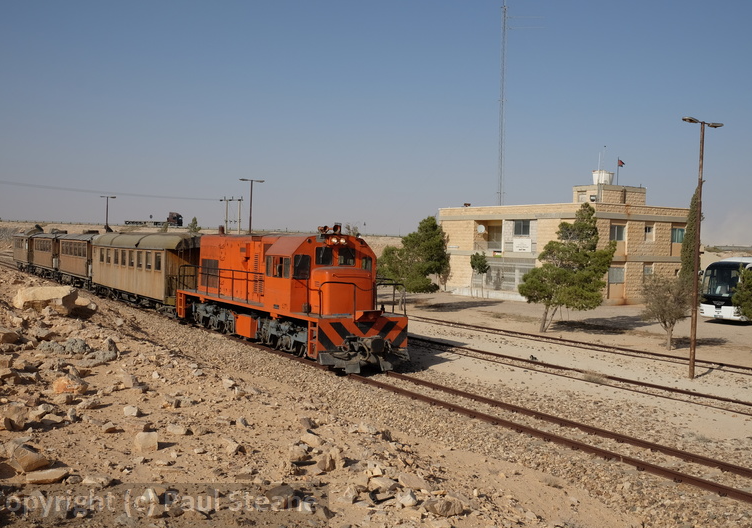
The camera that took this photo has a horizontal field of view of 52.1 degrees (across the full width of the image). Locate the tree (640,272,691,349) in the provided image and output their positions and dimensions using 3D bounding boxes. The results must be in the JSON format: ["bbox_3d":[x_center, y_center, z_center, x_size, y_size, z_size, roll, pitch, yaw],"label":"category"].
[{"bbox_3d":[10.434,1.745,27.700,1.835,2.734,1.743,2,1,0],"label":"tree"}]

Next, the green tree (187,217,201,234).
[{"bbox_3d":[-29.590,-5.845,125.000,2.354,3.734,2.236,2,1,0],"label":"green tree"}]

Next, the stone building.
[{"bbox_3d":[15.906,-2.112,67.576,11.363,9.900,19.236,1,1,-32],"label":"stone building"}]

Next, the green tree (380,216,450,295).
[{"bbox_3d":[1.983,-0.084,43.000,4.021,5.138,3.820,2,1,0],"label":"green tree"}]

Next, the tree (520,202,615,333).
[{"bbox_3d":[8.162,0.139,32.900,4.231,5.534,4.019,2,1,0],"label":"tree"}]

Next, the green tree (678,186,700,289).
[{"bbox_3d":[22.821,-1.127,56.000,1.709,8.874,1.624,2,1,0],"label":"green tree"}]

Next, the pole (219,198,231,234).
[{"bbox_3d":[-25.497,-6.839,130.000,1.600,9.118,0.600,2,1,0],"label":"pole"}]

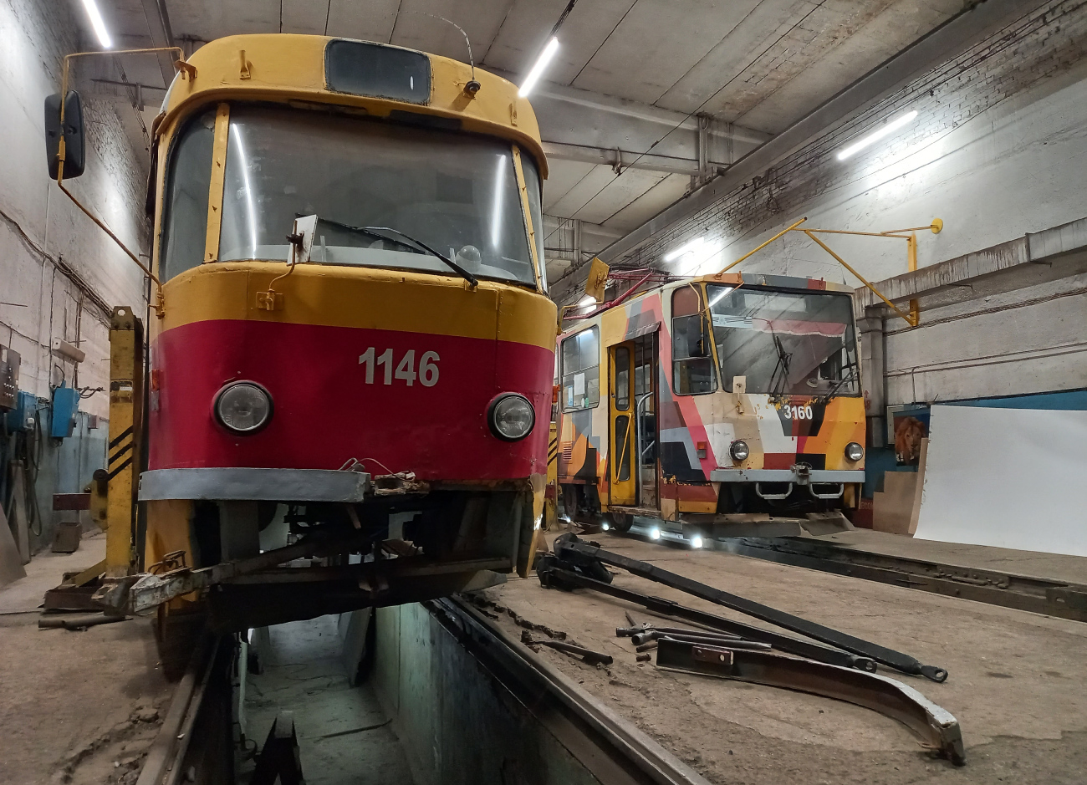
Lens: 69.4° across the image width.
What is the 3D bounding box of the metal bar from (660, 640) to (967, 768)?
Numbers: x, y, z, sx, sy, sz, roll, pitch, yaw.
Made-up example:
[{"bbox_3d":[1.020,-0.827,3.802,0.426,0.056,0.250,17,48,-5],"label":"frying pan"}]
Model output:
[{"bbox_3d":[1.038,1.191,3.205,0.330,0.140,1.460,3,-6,-30],"label":"metal bar"}]

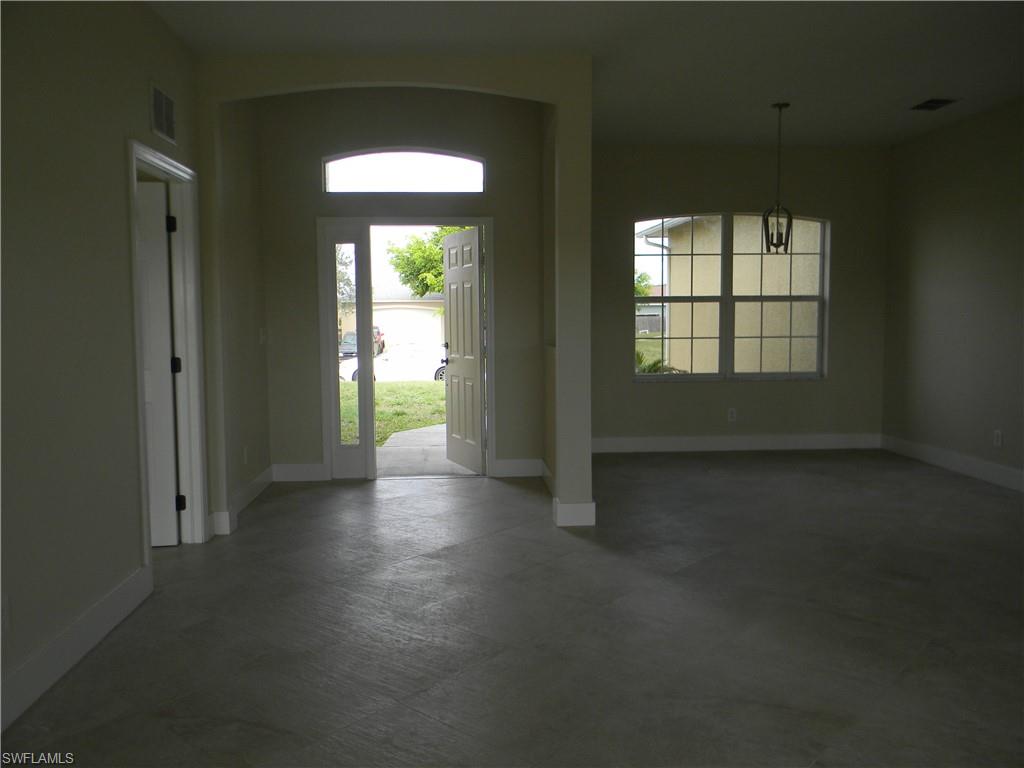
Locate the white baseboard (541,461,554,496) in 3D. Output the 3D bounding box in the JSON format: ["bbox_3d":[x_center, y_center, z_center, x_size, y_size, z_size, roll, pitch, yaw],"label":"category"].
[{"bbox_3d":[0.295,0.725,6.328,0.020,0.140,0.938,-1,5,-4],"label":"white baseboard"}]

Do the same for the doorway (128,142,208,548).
[{"bbox_3d":[-1.821,-0.090,4.312,0.140,2.114,0.998,-1,5,-4],"label":"doorway"}]

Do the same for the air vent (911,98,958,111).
[{"bbox_3d":[3.170,-2.089,6.223,0.247,0.025,0.317,-1,5,-4],"label":"air vent"}]

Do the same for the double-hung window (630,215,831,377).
[{"bbox_3d":[2.099,-0.833,7.968,1.901,1.570,0.100,-1,5,-4],"label":"double-hung window"}]

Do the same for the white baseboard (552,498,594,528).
[{"bbox_3d":[0.390,0.813,5.237,0.243,0.140,0.130,-1,5,-4],"label":"white baseboard"}]

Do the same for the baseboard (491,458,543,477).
[{"bbox_3d":[0.039,0.688,6.788,0.437,0.141,0.020,-1,5,-4],"label":"baseboard"}]

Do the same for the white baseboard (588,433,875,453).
[{"bbox_3d":[2.018,0.574,8.035,3.243,0.145,0.020,-1,5,-4],"label":"white baseboard"}]

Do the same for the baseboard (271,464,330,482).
[{"bbox_3d":[-1.697,0.711,6.663,0.449,0.137,0.020,-1,5,-4],"label":"baseboard"}]

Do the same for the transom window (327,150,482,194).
[{"bbox_3d":[-0.850,-1.679,6.577,1.271,0.346,0.110,-1,5,-4],"label":"transom window"}]

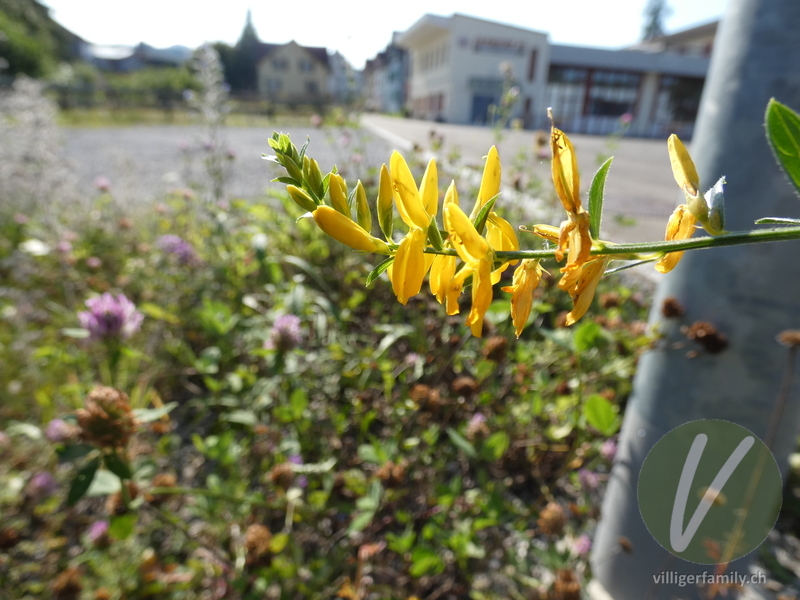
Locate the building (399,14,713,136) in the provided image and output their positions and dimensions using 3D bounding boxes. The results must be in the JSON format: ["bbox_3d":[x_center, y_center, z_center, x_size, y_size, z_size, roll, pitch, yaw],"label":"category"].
[{"bbox_3d":[14.048,-22.189,46.650,25.000,8.000,16.000,-2,23,-9],"label":"building"}]

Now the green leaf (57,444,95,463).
[{"bbox_3d":[-0.126,0.060,0.180,0.015,0.006,0.009,8,23,17],"label":"green leaf"}]

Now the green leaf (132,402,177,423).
[{"bbox_3d":[-0.096,0.044,0.180,0.018,0.006,0.009,-3,22,-11],"label":"green leaf"}]

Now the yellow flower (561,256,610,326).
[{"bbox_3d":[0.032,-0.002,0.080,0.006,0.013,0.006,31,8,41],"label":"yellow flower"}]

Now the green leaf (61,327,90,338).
[{"bbox_3d":[-0.168,0.017,0.240,0.015,0.005,0.009,0,23,0],"label":"green leaf"}]

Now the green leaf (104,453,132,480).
[{"bbox_3d":[-0.140,0.083,0.230,0.013,0.015,0.008,0,23,0],"label":"green leaf"}]

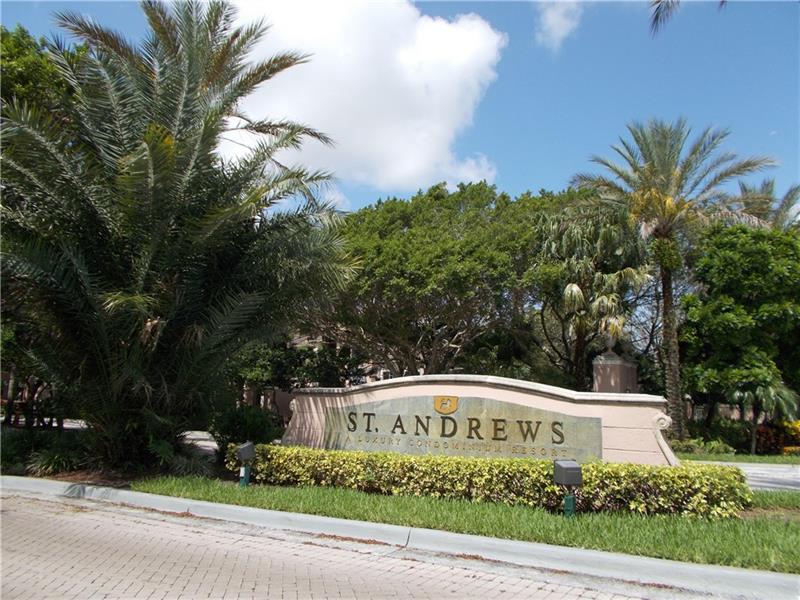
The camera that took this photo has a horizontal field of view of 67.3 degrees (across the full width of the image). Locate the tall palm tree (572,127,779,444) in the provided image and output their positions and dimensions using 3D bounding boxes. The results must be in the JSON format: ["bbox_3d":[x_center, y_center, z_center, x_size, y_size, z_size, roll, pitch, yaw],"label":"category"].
[{"bbox_3d":[7.209,-0.428,16.466,5.100,8.500,5.100,1,-9,0],"label":"tall palm tree"}]

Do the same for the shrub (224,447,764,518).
[{"bbox_3d":[0.663,2.123,7.267,6.200,0.490,0.650,-3,-9,23],"label":"shrub"}]

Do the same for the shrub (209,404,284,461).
[{"bbox_3d":[-2.438,2.174,9.678,1.150,1.000,1.050,1,-9,0],"label":"shrub"}]

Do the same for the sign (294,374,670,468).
[{"bbox_3d":[0.770,1.741,8.113,5.400,1.440,0.420,-3,-9,25],"label":"sign"}]

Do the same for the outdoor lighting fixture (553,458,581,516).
[{"bbox_3d":[1.746,1.951,6.234,0.220,0.580,0.220,3,-9,-15],"label":"outdoor lighting fixture"}]

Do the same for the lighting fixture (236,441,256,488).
[{"bbox_3d":[-1.997,2.114,7.716,0.210,0.590,0.210,6,-10,-28],"label":"lighting fixture"}]

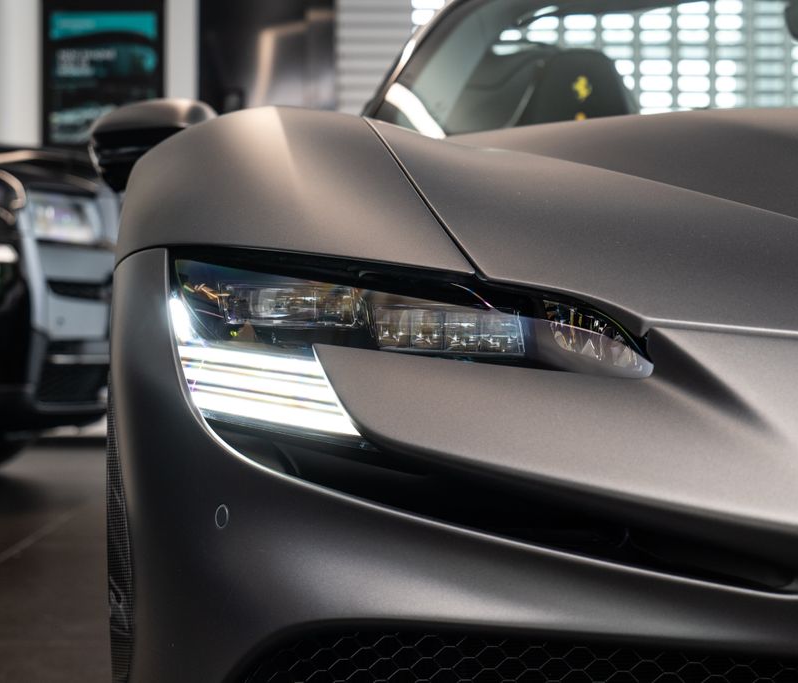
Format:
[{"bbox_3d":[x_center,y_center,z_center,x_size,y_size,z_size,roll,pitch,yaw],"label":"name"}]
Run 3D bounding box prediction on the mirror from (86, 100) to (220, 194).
[{"bbox_3d":[-0.338,-0.275,2.420,0.215,0.145,0.145,0,1,6],"label":"mirror"}]

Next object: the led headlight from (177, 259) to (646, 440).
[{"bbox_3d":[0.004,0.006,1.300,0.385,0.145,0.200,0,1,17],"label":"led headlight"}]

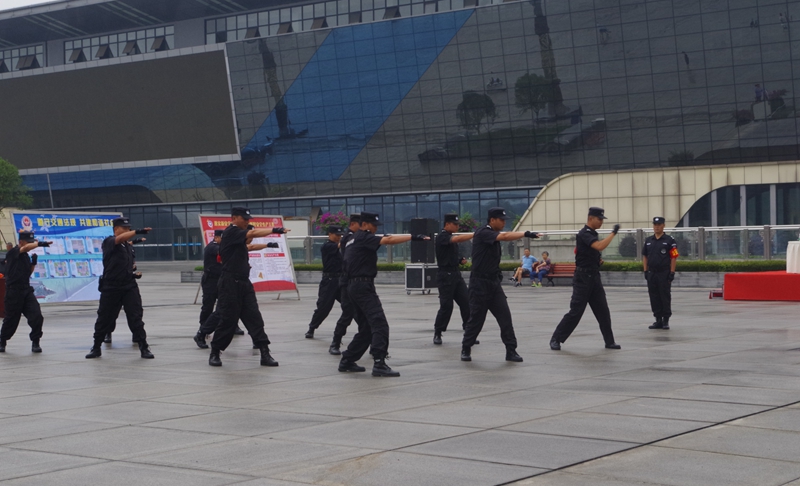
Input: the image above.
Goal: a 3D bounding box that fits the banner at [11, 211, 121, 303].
[{"bbox_3d":[-7.090,0.300,29.350,0.150,2.030,2.900,-20,-13,37],"label":"banner"}]

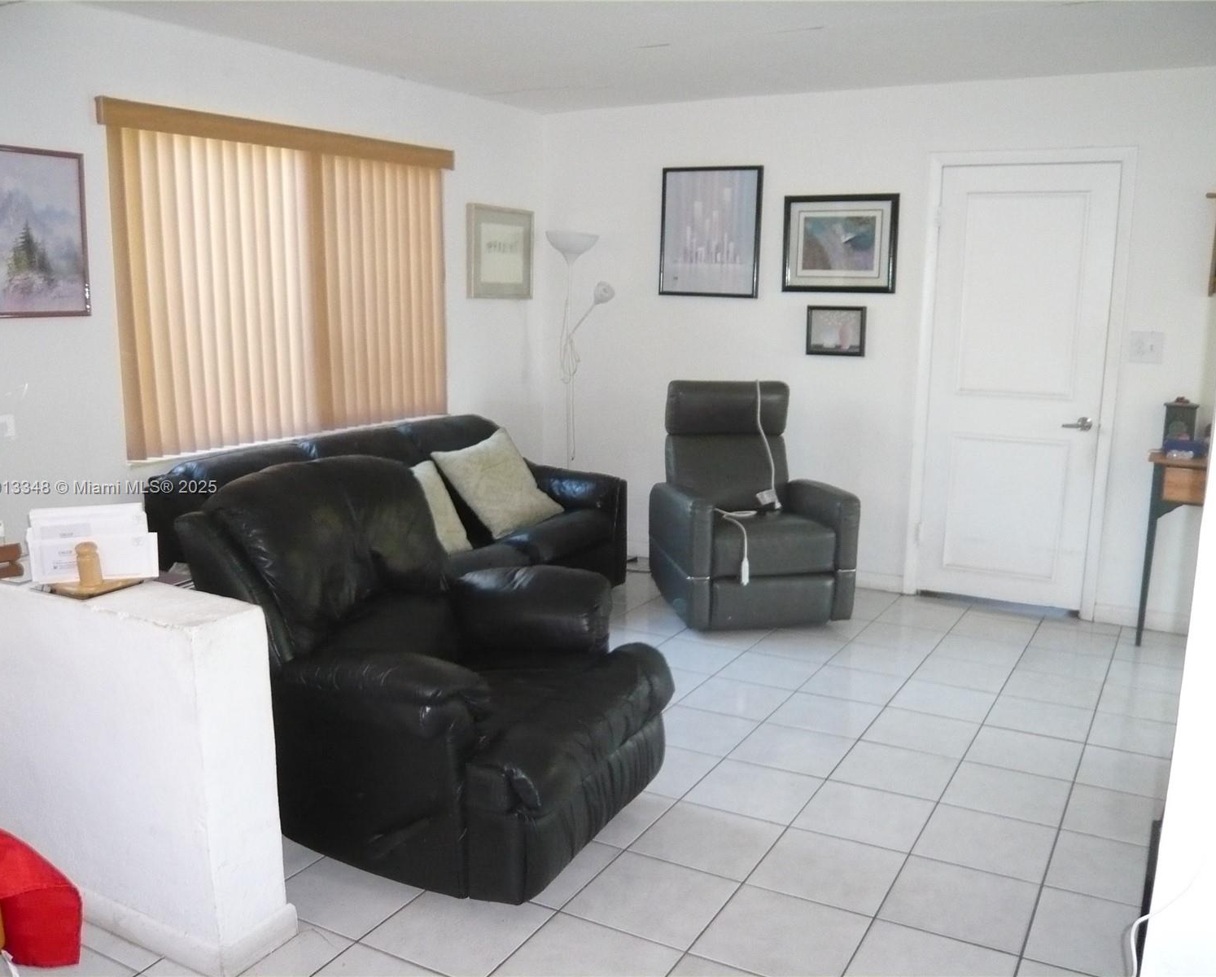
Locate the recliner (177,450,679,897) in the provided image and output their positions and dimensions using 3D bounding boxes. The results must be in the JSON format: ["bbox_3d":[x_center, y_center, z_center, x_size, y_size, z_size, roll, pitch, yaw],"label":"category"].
[{"bbox_3d":[-0.496,0.416,3.071,1.190,0.980,0.890,6,11,29],"label":"recliner"}]

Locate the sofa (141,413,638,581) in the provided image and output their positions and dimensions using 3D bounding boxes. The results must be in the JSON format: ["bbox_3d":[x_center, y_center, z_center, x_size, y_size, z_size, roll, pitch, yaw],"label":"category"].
[{"bbox_3d":[-0.766,0.189,4.616,0.800,0.900,2.270,6,11,29],"label":"sofa"}]

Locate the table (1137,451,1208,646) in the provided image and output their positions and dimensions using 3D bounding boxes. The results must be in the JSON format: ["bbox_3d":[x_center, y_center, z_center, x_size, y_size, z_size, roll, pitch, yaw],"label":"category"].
[{"bbox_3d":[2.604,0.274,4.364,0.700,0.820,0.300,6,11,29],"label":"table"}]

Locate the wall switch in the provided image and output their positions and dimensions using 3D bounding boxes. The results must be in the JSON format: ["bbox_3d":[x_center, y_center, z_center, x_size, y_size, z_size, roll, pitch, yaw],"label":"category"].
[{"bbox_3d":[2.315,-0.605,4.529,0.127,0.133,0.012,6,11,29],"label":"wall switch"}]

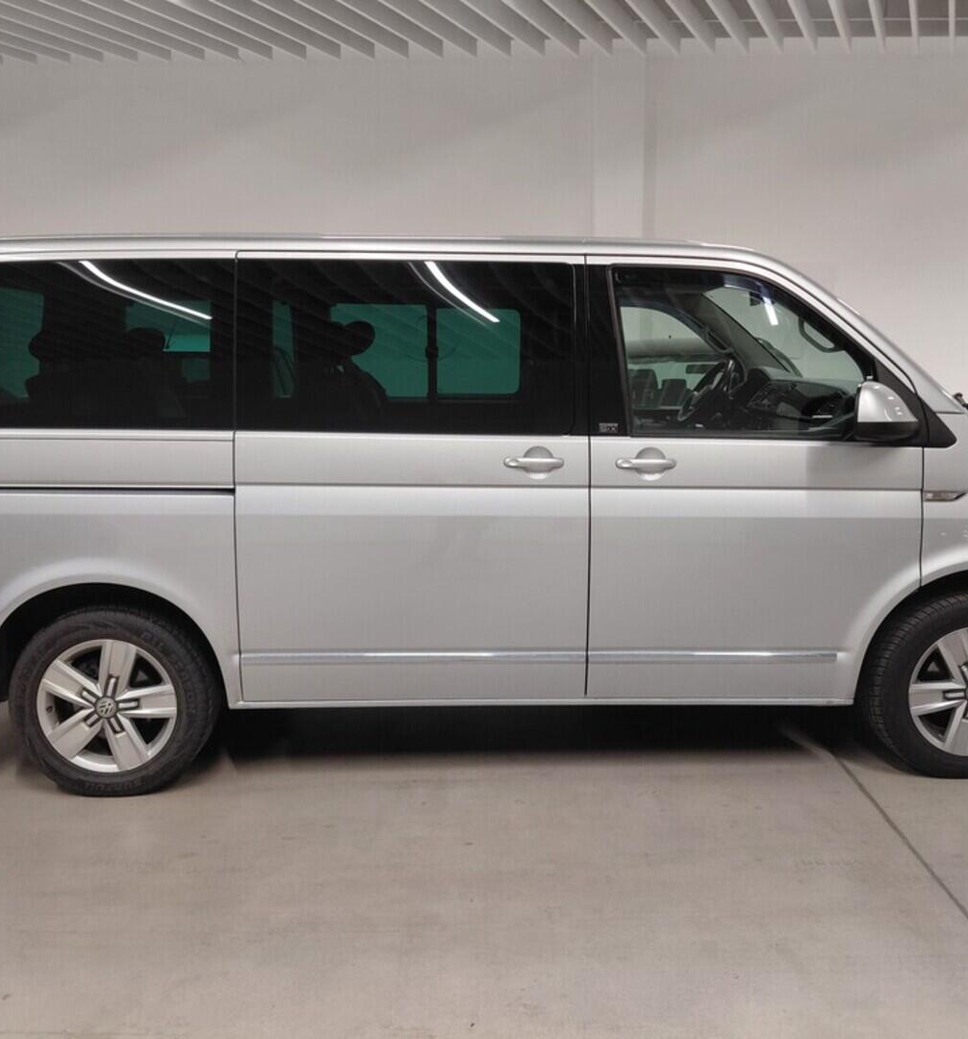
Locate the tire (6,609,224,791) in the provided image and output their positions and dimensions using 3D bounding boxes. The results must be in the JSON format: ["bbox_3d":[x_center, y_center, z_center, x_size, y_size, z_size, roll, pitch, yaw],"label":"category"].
[{"bbox_3d":[-1.289,0.619,3.518,0.680,0.675,0.235,-1,10,-1],"label":"tire"}]

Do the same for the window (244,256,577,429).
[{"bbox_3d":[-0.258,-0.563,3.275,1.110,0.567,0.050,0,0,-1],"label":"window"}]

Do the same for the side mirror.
[{"bbox_3d":[1.261,-0.343,3.187,0.170,0.195,0.215,1,10,6],"label":"side mirror"}]

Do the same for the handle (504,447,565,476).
[{"bbox_3d":[0.165,-0.186,3.277,0.200,0.095,0.055,0,9,-1],"label":"handle"}]

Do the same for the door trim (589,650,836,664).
[{"bbox_3d":[0.782,0.471,3.410,0.850,0.042,0.022,0,9,-1],"label":"door trim"}]

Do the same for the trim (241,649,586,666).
[{"bbox_3d":[-0.235,0.470,3.384,1.165,0.042,0.022,0,9,-1],"label":"trim"}]

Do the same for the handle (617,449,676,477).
[{"bbox_3d":[0.533,-0.183,3.287,0.200,0.095,0.055,0,9,-1],"label":"handle"}]

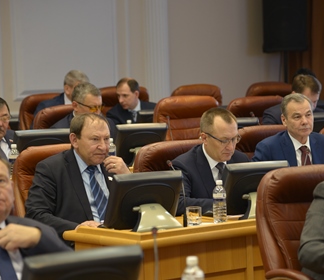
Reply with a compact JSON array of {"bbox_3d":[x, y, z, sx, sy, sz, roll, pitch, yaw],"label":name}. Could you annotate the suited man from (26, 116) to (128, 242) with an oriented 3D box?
[{"bbox_3d":[-0.239,0.513,6.749,0.620,1.270,0.820,-6,8,-36],"label":"suited man"}]

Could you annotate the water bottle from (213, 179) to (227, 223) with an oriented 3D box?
[{"bbox_3d":[0.283,0.303,6.861,0.066,0.210,0.066,-2,6,0],"label":"water bottle"}]

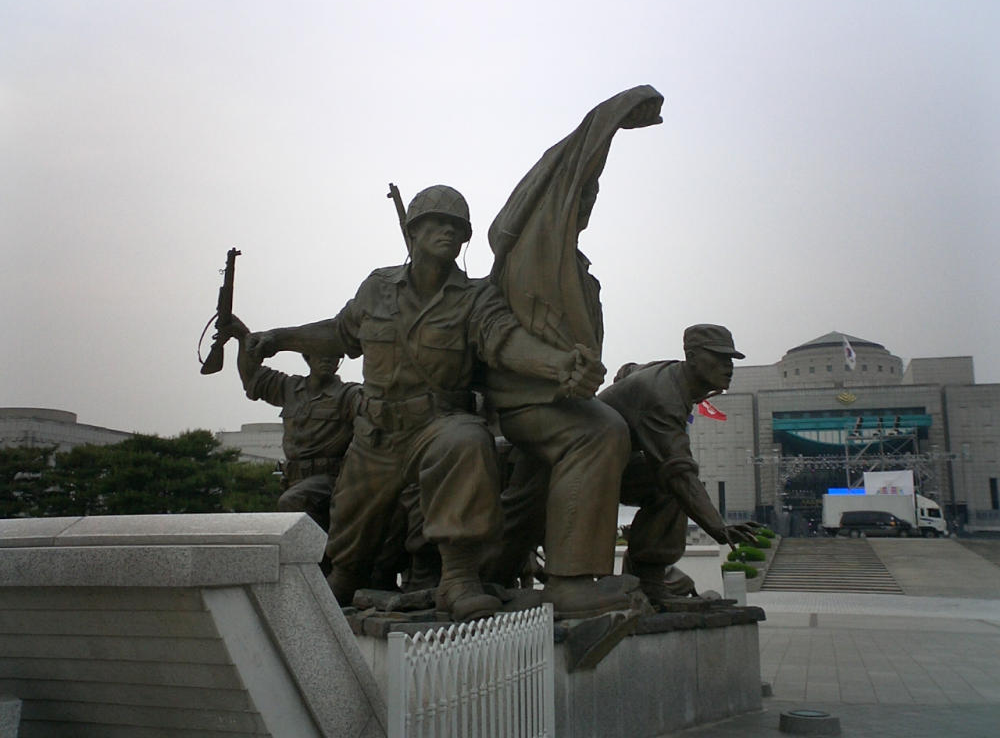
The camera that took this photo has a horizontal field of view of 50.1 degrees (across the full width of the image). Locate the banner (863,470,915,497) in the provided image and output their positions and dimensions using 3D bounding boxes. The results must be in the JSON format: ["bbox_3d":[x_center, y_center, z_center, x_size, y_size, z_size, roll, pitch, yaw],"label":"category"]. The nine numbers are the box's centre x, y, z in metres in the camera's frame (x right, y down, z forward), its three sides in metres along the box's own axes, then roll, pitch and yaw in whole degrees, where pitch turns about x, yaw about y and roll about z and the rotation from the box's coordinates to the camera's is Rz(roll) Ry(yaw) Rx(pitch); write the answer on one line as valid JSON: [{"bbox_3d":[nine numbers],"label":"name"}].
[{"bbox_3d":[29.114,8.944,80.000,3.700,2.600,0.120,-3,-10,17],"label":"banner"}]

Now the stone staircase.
[{"bbox_3d":[17.901,10.375,58.631,5.530,2.670,32.400,-3,-10,16],"label":"stone staircase"}]

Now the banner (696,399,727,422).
[{"bbox_3d":[9.940,1.824,50.000,1.500,1.150,0.350,-2,-10,14],"label":"banner"}]

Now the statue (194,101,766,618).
[{"bbox_3d":[-0.500,0.032,10.752,5.600,4.700,3.400,-5,-11,28],"label":"statue"}]

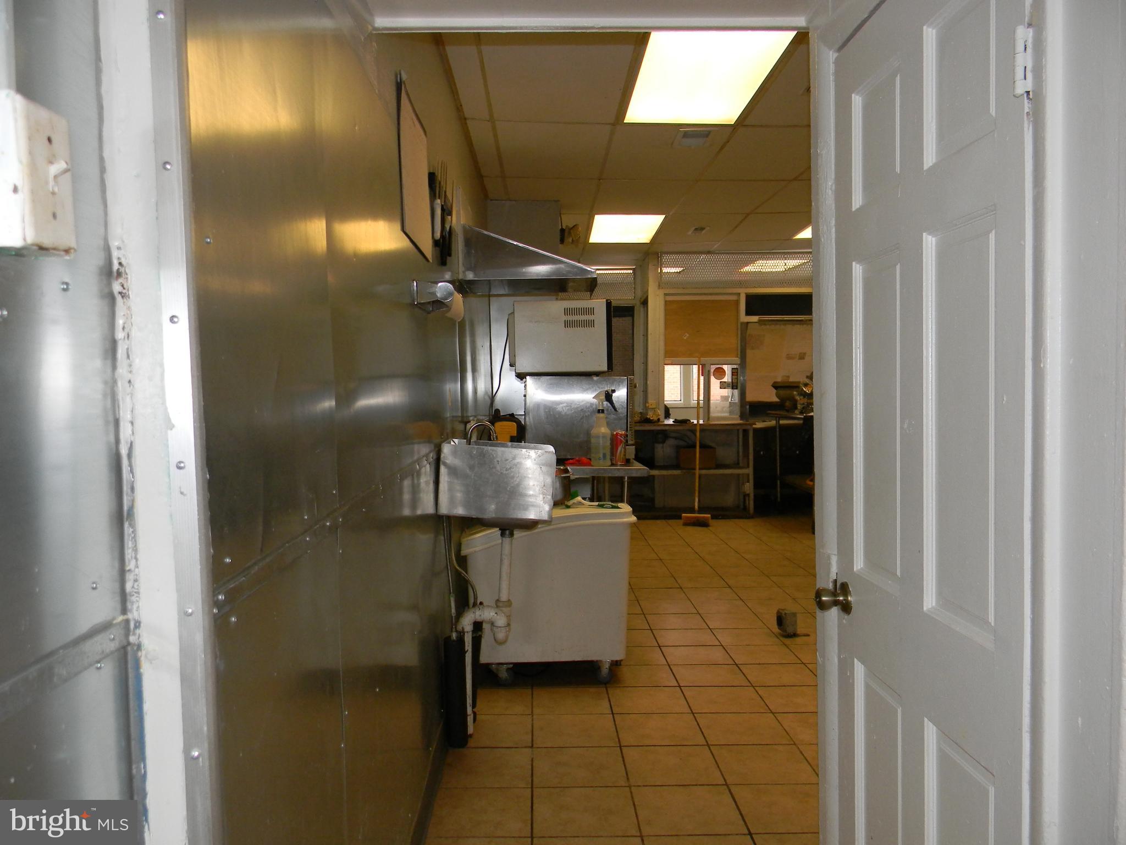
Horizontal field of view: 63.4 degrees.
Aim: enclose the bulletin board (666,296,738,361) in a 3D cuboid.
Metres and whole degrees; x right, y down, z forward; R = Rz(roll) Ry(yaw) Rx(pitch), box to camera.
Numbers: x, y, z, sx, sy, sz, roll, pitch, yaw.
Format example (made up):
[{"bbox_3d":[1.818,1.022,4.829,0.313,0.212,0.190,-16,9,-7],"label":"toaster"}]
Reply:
[{"bbox_3d":[1.381,-0.931,9.050,0.750,0.610,0.030,0,2,-2],"label":"bulletin board"}]

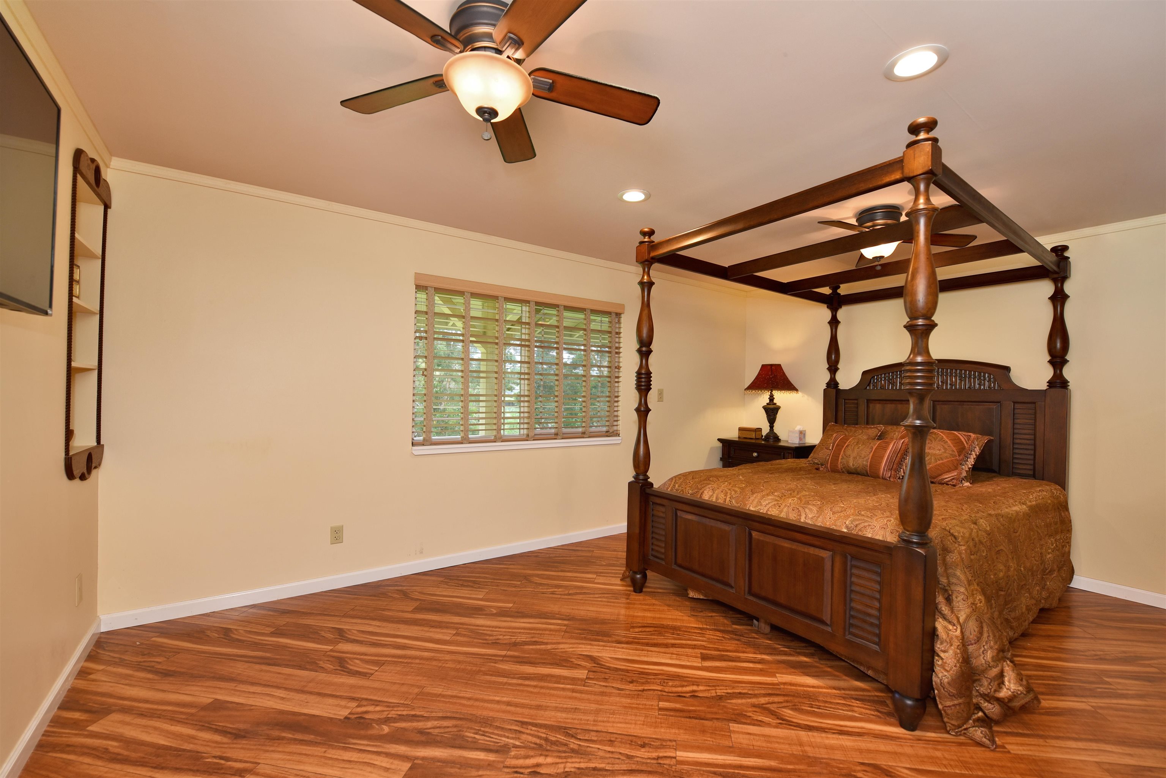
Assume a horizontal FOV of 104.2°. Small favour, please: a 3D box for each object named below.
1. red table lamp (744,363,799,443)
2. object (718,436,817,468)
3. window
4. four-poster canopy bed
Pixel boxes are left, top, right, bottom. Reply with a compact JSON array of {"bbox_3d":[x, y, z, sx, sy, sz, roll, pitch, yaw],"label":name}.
[{"bbox_3d":[1.880,0.142,4.515,0.504,0.772,0.504,1,-1,-35],"label":"red table lamp"},{"bbox_3d":[1.857,0.920,4.511,0.537,0.780,0.816,1,-1,-35],"label":"object"},{"bbox_3d":[-0.373,-0.163,3.548,1.823,1.215,0.104,1,-1,-35],"label":"window"},{"bbox_3d":[1.793,0.147,2.989,2.458,2.300,1.664,1,-1,-35],"label":"four-poster canopy bed"}]

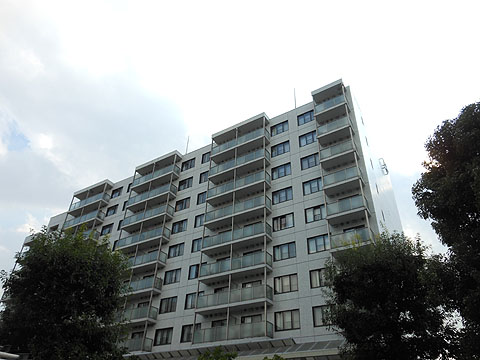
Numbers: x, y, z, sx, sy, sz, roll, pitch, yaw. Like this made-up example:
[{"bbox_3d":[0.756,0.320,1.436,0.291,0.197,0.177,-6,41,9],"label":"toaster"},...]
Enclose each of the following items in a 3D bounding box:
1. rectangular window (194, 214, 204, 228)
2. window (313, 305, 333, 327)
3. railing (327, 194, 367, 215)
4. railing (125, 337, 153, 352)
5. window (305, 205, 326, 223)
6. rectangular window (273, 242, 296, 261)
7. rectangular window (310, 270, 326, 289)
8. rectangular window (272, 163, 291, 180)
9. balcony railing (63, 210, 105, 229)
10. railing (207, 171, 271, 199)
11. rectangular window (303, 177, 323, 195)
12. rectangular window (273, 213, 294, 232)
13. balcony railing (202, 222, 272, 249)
[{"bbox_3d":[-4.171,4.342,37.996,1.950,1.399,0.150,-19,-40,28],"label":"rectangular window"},{"bbox_3d":[6.262,9.755,24.988,2.049,1.379,0.150,-19,-40,27],"label":"window"},{"bbox_3d":[8.703,2.361,28.096,3.045,1.102,1.160,-19,-40,28],"label":"railing"},{"bbox_3d":[-11.632,16.304,33.787,7.341,1.142,1.222,-19,-40,27],"label":"railing"},{"bbox_3d":[6.725,2.868,30.197,2.168,1.399,0.150,-19,-40,28],"label":"window"},{"bbox_3d":[3.912,6.290,30.319,2.135,1.413,0.120,-19,-40,28],"label":"rectangular window"},{"bbox_3d":[6.373,7.484,26.621,2.049,1.379,0.150,-19,-40,27],"label":"rectangular window"},{"bbox_3d":[4.205,-0.845,35.287,2.135,1.413,0.120,-19,-40,28],"label":"rectangular window"},{"bbox_3d":[-22.848,6.188,50.642,7.793,1.225,1.263,-19,-39,28],"label":"balcony railing"},{"bbox_3d":[-0.211,0.860,36.275,7.152,1.225,1.263,-19,-39,28],"label":"railing"},{"bbox_3d":[6.811,0.585,31.881,2.083,1.388,0.147,-19,-39,28],"label":"rectangular window"},{"bbox_3d":[3.930,3.825,31.350,2.091,1.379,0.150,-19,-40,27],"label":"rectangular window"},{"bbox_3d":[-0.340,5.487,32.657,6.907,1.142,1.222,-19,-40,27],"label":"balcony railing"}]

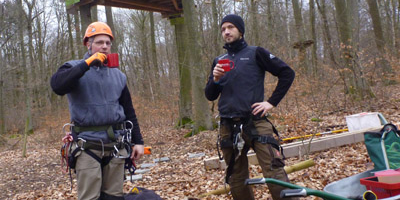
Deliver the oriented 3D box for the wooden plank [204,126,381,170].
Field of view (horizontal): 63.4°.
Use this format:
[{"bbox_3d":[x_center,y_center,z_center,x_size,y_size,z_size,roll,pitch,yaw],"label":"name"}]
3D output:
[{"bbox_3d":[1.745,0.868,5.723,3.498,0.150,0.110,-7,-1,-14],"label":"wooden plank"}]

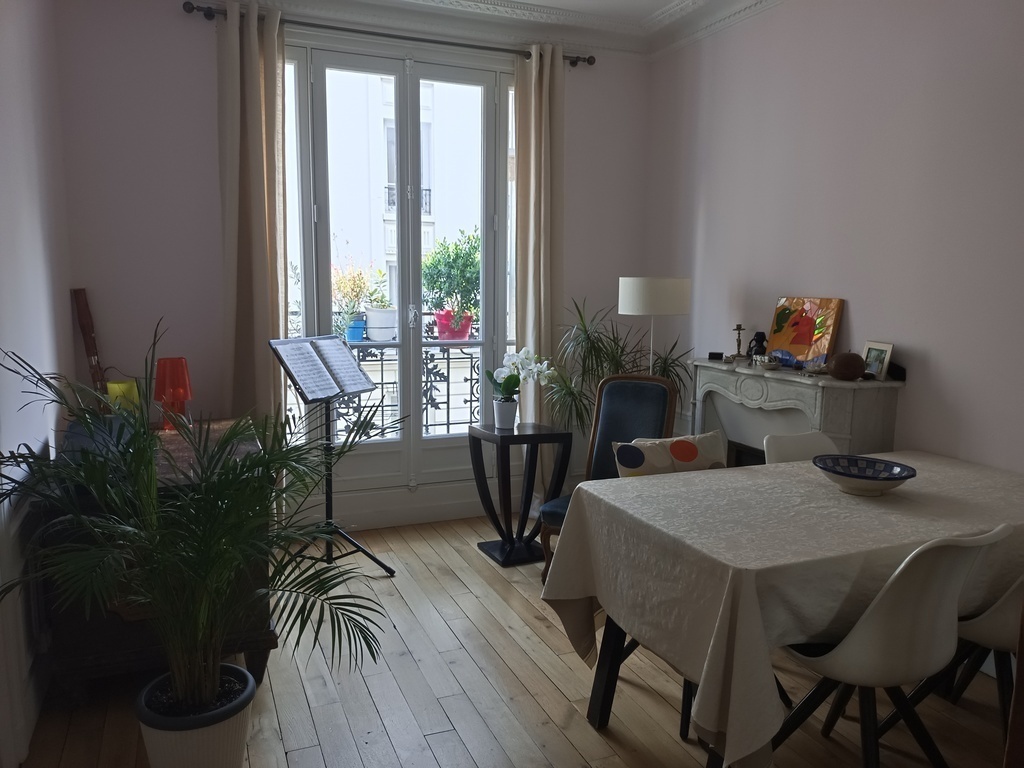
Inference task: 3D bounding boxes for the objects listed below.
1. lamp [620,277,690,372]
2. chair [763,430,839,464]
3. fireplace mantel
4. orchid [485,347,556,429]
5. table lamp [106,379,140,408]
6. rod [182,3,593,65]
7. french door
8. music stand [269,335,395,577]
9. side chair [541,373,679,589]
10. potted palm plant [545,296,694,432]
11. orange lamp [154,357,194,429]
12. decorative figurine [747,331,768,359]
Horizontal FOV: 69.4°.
[{"bbox_3d":[0.792,0.132,4.217,0.410,1.470,0.410,-3,9,-23],"label":"lamp"},{"bbox_3d":[1.191,0.659,2.812,0.480,0.830,0.540,-1,8,-13],"label":"chair"},{"bbox_3d":[1.274,0.452,3.516,0.375,1.043,0.990,-3,9,-23],"label":"fireplace mantel"},{"bbox_3d":[0.049,0.012,3.891,0.376,0.410,0.220,0,8,0],"label":"orchid"},{"bbox_3d":[-1.578,0.108,3.026,0.165,0.253,0.165,-3,9,-23],"label":"table lamp"},{"bbox_3d":[-0.537,-1.861,3.983,2.260,0.080,0.120,-3,9,-23],"label":"rod"},{"bbox_3d":[-0.604,-0.595,4.228,1.400,2.423,0.100,-3,9,-23],"label":"french door"},{"bbox_3d":[-0.849,0.357,3.639,0.500,1.160,0.550,5,9,27],"label":"music stand"},{"bbox_3d":[0.491,0.486,3.543,0.490,0.955,0.580,6,10,35],"label":"side chair"},{"bbox_3d":[0.606,0.189,4.254,0.900,1.345,0.800,0,8,0],"label":"potted palm plant"},{"bbox_3d":[-1.504,0.040,3.258,0.168,0.319,0.168,-3,9,-23],"label":"orange lamp"},{"bbox_3d":[1.237,-0.186,3.726,0.130,0.160,0.090,6,10,35],"label":"decorative figurine"}]

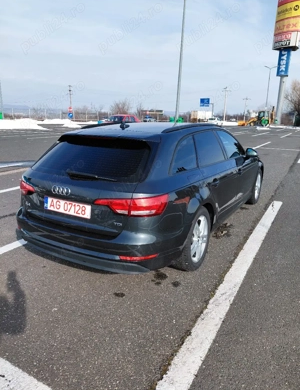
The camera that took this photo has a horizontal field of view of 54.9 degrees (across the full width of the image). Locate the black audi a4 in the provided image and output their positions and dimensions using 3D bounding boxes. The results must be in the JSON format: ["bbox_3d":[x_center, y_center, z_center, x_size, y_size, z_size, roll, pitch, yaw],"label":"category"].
[{"bbox_3d":[0.434,-0.362,4.405,1.900,1.450,4.720,10,17,29],"label":"black audi a4"}]

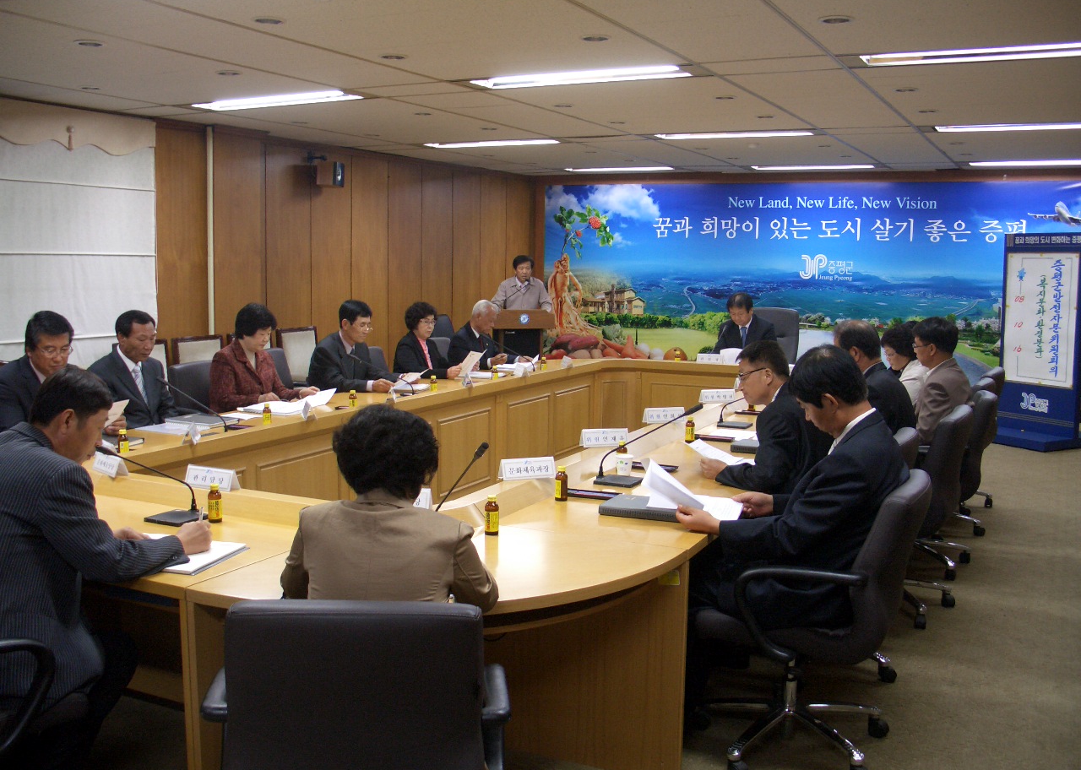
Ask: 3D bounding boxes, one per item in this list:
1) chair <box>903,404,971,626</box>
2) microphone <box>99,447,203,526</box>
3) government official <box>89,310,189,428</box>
[{"bbox_3d":[1.598,0.548,4.767,0.680,0.980,0.620,6,9,33],"label":"chair"},{"bbox_3d":[-1.201,0.306,3.214,0.160,0.280,0.370,6,9,34],"label":"microphone"},{"bbox_3d":[-1.887,0.293,5.022,0.780,1.280,0.560,7,10,39],"label":"government official"}]

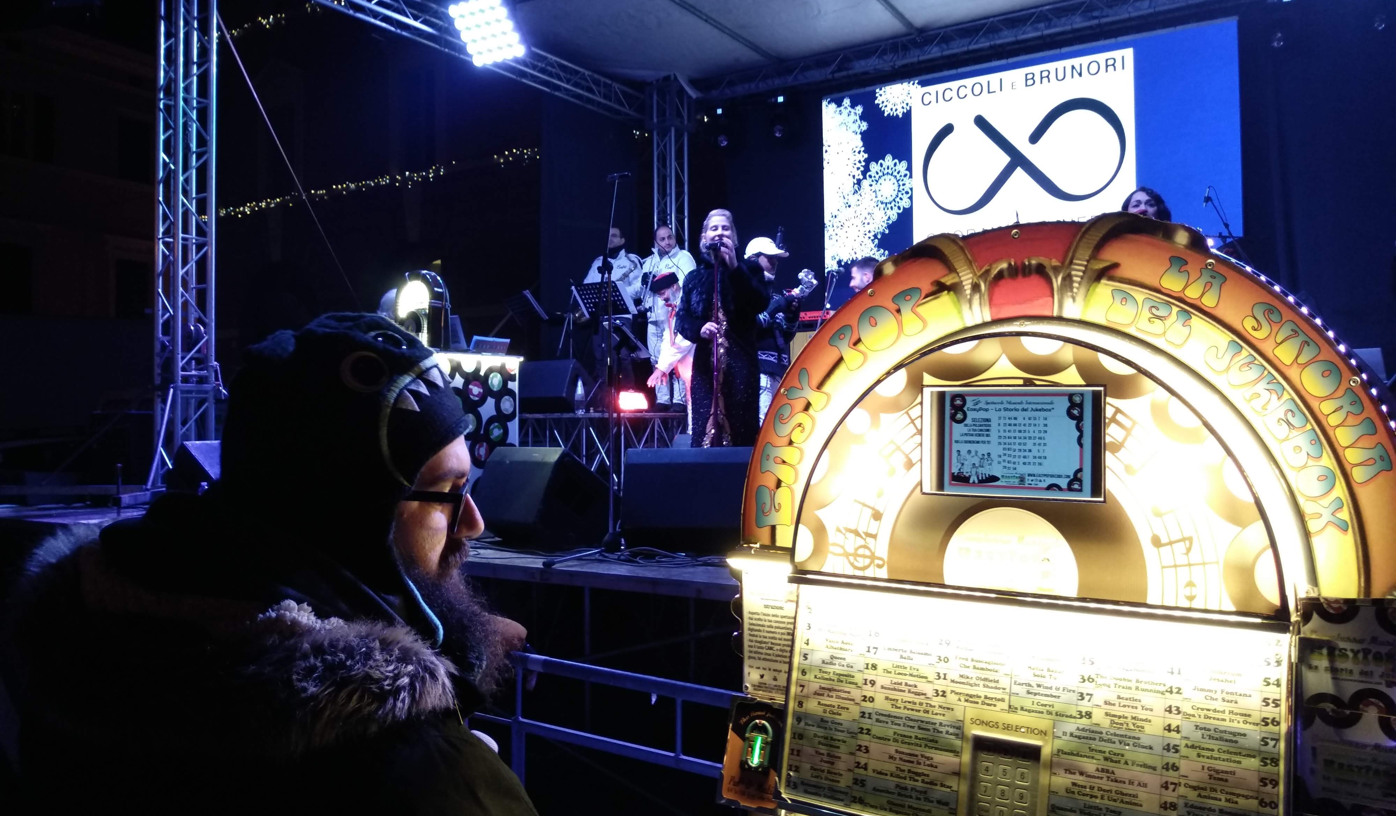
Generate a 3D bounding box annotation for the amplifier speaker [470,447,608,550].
[{"bbox_3d":[-0.647,0.392,4.727,0.530,0.430,0.590,1,-1,-40],"label":"amplifier speaker"}]

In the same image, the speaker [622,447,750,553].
[{"bbox_3d":[0.013,0.382,4.406,0.590,0.430,0.530,0,-1,5],"label":"speaker"}]

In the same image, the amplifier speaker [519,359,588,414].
[{"bbox_3d":[-1.179,-0.185,8.938,0.590,0.430,0.530,-1,-1,35],"label":"amplifier speaker"}]

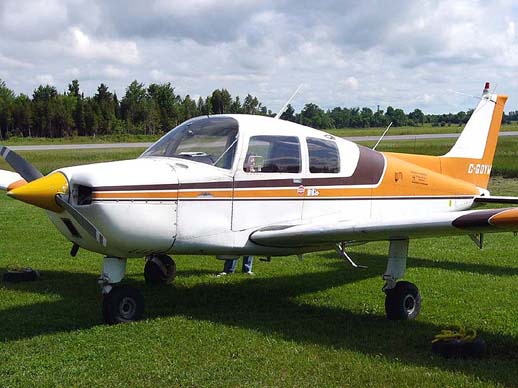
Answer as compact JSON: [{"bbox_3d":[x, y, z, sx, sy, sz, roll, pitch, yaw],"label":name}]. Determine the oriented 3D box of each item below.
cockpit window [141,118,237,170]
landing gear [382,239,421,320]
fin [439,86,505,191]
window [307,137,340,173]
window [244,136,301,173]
[{"bbox_3d":[-0.783,-0.497,9.811,1.120,0.530,0.880,3,4,45],"label":"cockpit window"},{"bbox_3d":[1.335,0.813,9.429,0.220,0.790,0.480,3,4,45],"label":"landing gear"},{"bbox_3d":[2.934,-0.782,13.523,0.150,1.440,1.550,3,4,45],"label":"fin"},{"bbox_3d":[0.674,-0.407,10.511,0.500,0.375,0.070,-4,-6,-45],"label":"window"},{"bbox_3d":[0.130,-0.388,9.966,0.870,0.380,0.070,-4,-6,-45],"label":"window"}]

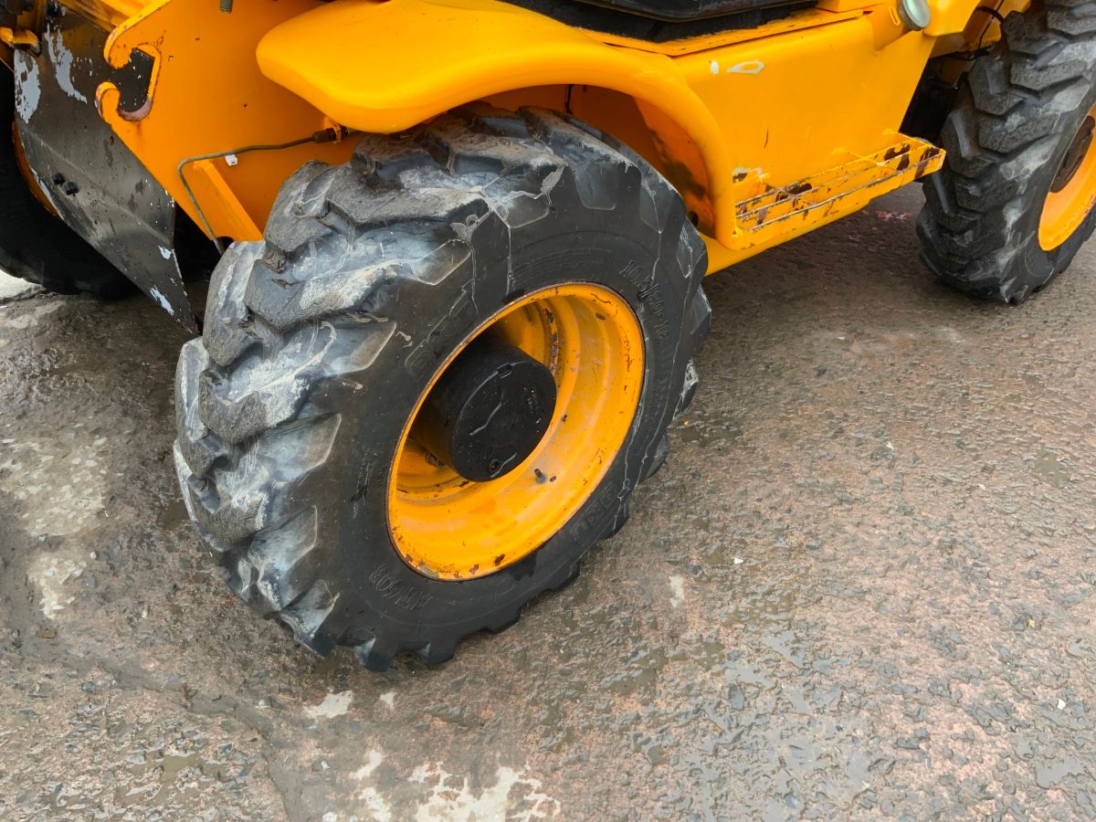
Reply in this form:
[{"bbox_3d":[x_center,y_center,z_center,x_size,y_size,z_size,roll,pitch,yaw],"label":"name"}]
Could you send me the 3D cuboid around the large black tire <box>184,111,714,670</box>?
[{"bbox_3d":[-0.117,-0.020,1.475,0.895,0.890,0.270,-25,44,-33],"label":"large black tire"}]

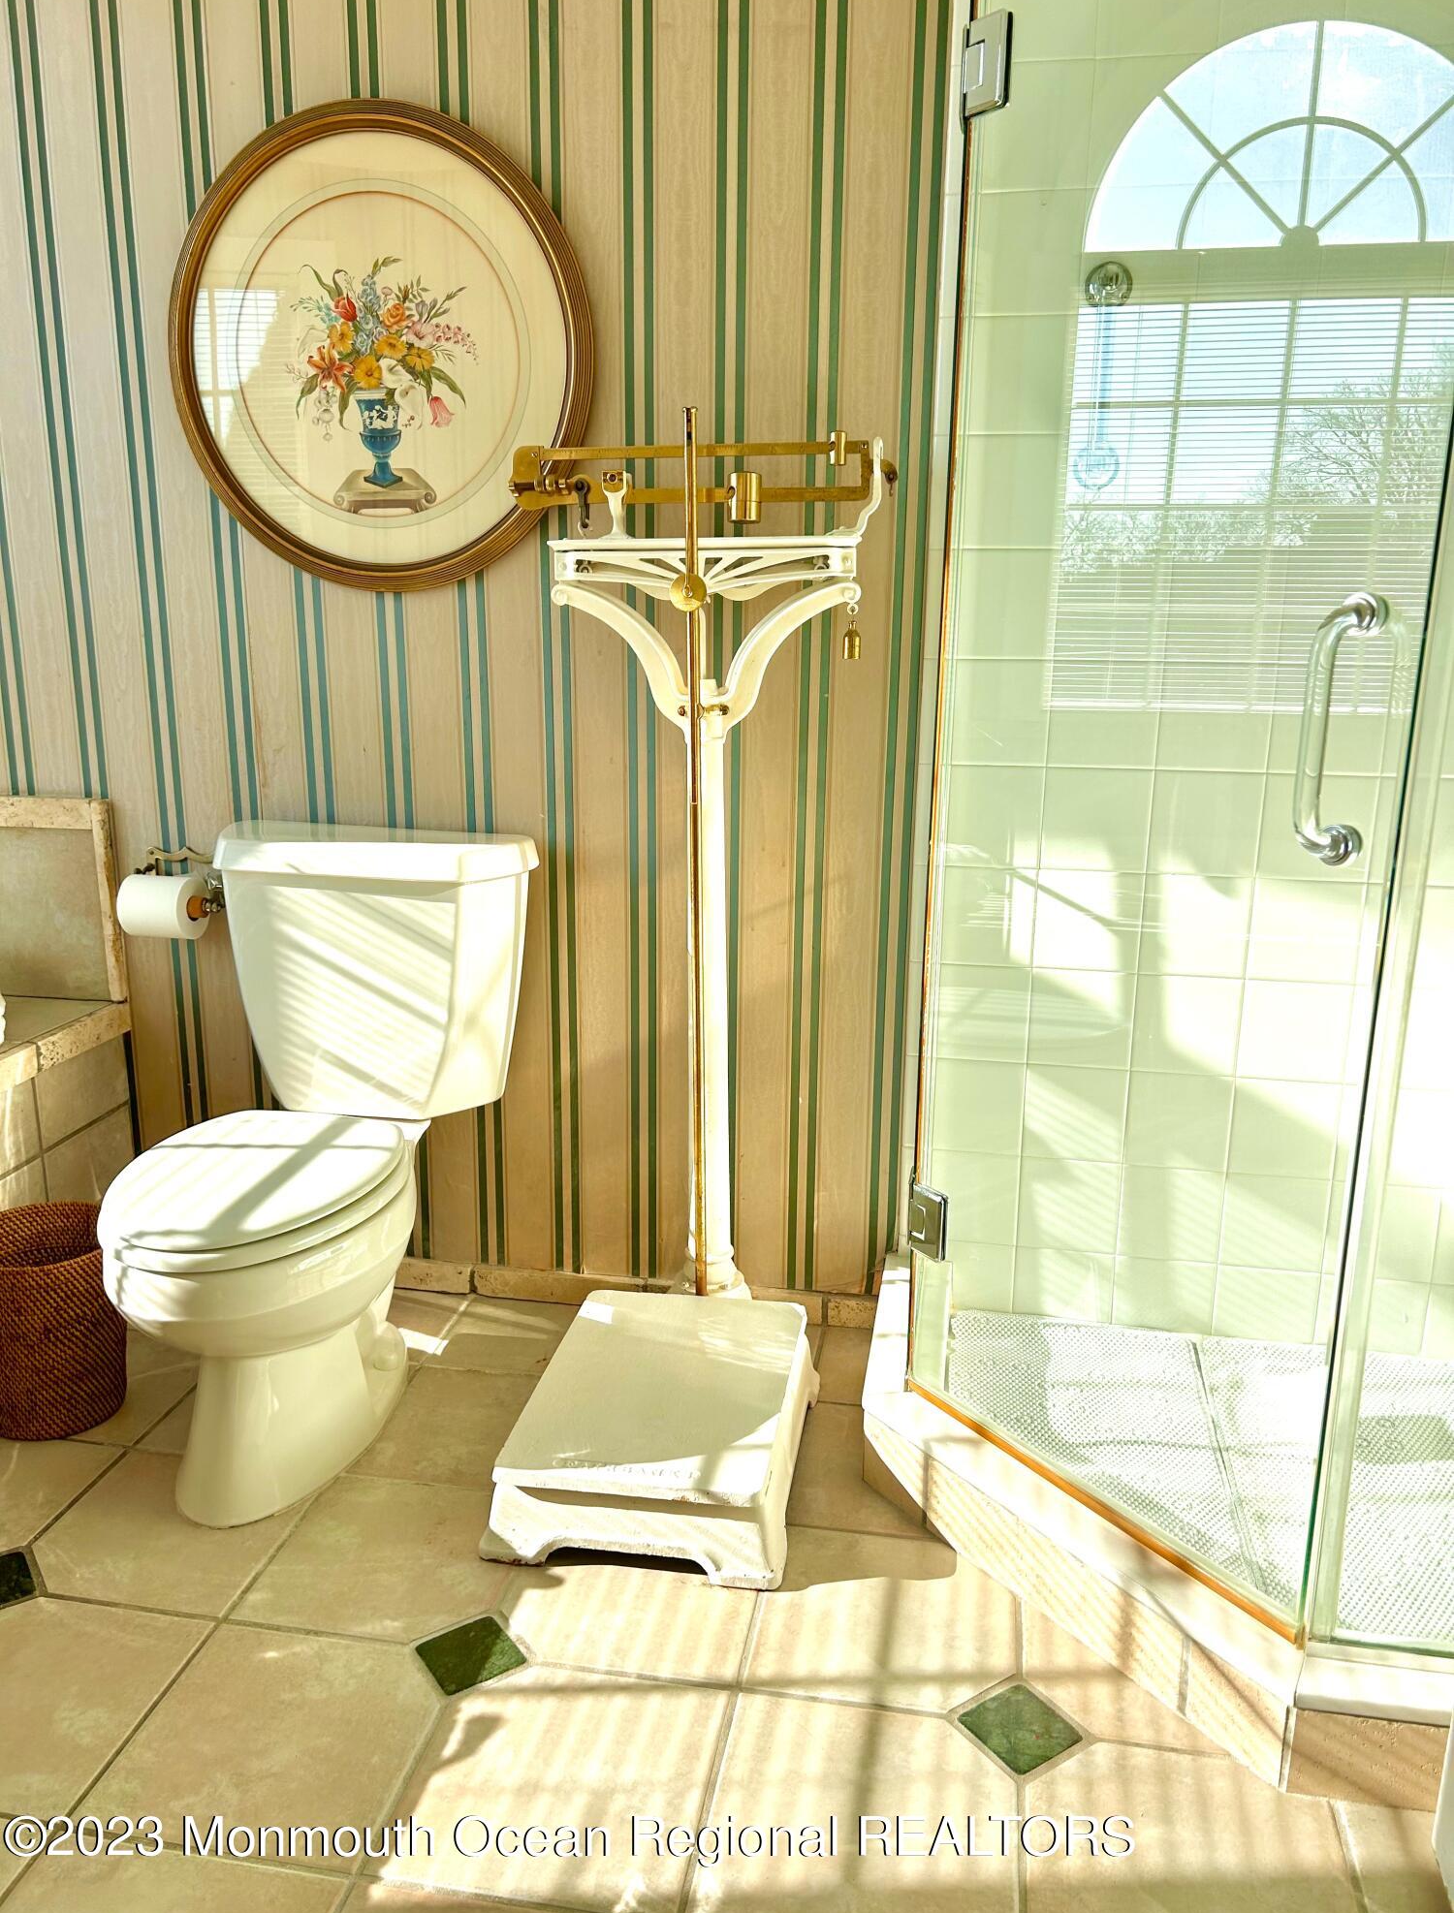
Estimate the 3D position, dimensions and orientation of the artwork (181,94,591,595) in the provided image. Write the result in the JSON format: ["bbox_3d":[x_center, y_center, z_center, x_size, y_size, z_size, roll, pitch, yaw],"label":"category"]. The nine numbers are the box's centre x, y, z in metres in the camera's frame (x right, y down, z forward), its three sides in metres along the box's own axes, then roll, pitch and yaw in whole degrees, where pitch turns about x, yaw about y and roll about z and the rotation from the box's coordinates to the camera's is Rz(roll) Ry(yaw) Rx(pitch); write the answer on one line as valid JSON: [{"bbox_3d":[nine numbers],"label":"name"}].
[{"bbox_3d":[-0.523,-0.899,2.179,0.658,0.682,0.030,3,14,10],"label":"artwork"}]

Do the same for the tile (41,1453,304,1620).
[{"bbox_3d":[-0.713,0.737,1.875,0.297,0.010,0.297,3,14,10],"label":"tile"}]

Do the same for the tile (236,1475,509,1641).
[{"bbox_3d":[-0.413,0.752,1.823,0.297,0.010,0.297,3,14,10],"label":"tile"}]

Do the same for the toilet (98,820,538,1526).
[{"bbox_3d":[-0.594,0.274,2.068,0.480,0.800,0.770,3,14,10],"label":"toilet"}]

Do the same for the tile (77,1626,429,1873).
[{"bbox_3d":[-0.467,0.822,1.531,0.297,0.010,0.297,3,14,10],"label":"tile"}]

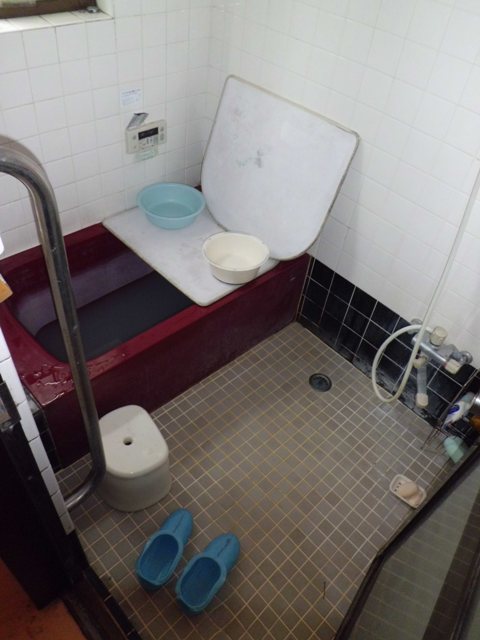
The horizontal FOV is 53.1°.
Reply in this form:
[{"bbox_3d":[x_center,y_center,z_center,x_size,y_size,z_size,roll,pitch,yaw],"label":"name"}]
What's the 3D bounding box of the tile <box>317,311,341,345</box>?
[{"bbox_3d":[0.419,0.021,2.213,0.010,0.108,0.108,-32,58,-32],"label":"tile"}]

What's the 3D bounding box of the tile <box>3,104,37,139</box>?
[{"bbox_3d":[-0.702,-0.633,1.542,0.106,0.106,0.010,-32,58,-33],"label":"tile"}]

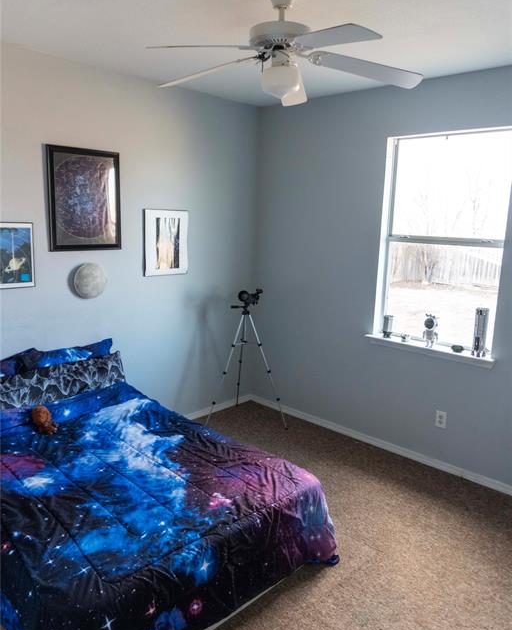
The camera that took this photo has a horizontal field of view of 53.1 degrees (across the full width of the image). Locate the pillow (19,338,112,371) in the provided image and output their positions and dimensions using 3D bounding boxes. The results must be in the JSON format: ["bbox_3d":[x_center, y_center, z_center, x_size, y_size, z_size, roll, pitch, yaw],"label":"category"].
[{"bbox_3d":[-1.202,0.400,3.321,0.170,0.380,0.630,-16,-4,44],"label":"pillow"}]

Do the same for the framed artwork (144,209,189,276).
[{"bbox_3d":[-0.673,-0.551,3.919,0.022,0.490,0.399,11,15,42],"label":"framed artwork"}]

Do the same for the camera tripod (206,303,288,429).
[{"bbox_3d":[-0.096,0.397,4.405,0.690,1.030,0.585,0,11,-8],"label":"camera tripod"}]

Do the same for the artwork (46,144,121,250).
[{"bbox_3d":[-1.117,-0.751,3.371,0.042,0.651,0.488,11,15,42],"label":"artwork"}]

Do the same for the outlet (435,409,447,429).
[{"bbox_3d":[1.304,0.737,3.611,0.072,0.116,0.008,11,15,42],"label":"outlet"}]

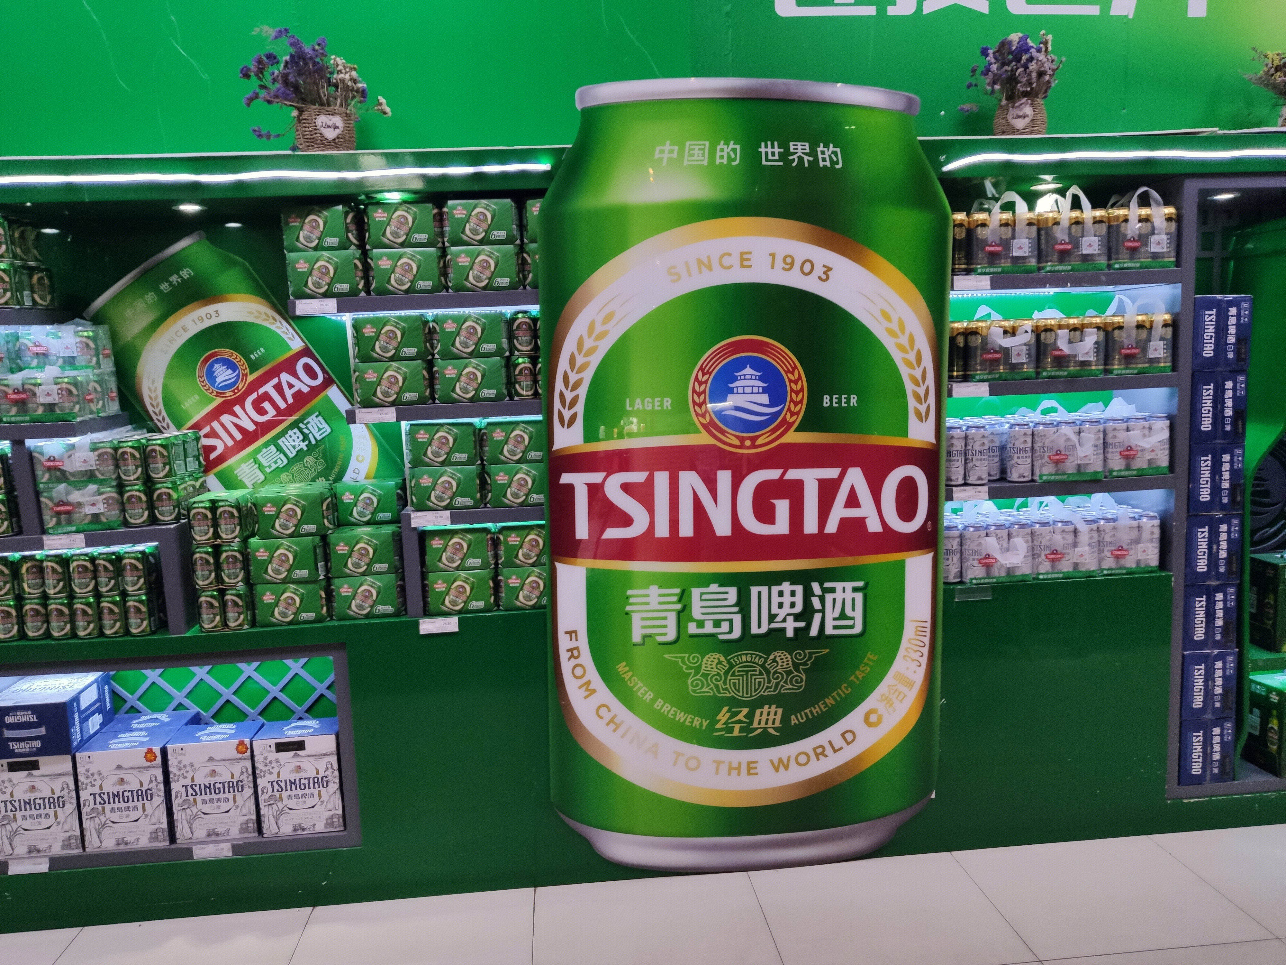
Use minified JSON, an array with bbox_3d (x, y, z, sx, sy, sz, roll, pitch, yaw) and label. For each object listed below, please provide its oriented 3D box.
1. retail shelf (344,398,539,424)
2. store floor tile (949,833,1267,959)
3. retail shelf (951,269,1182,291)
[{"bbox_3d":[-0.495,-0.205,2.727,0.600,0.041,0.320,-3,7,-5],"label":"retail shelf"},{"bbox_3d":[1.230,1.105,2.598,0.605,0.012,0.533,-3,7,-5],"label":"store floor tile"},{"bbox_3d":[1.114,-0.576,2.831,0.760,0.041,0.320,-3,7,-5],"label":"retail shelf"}]

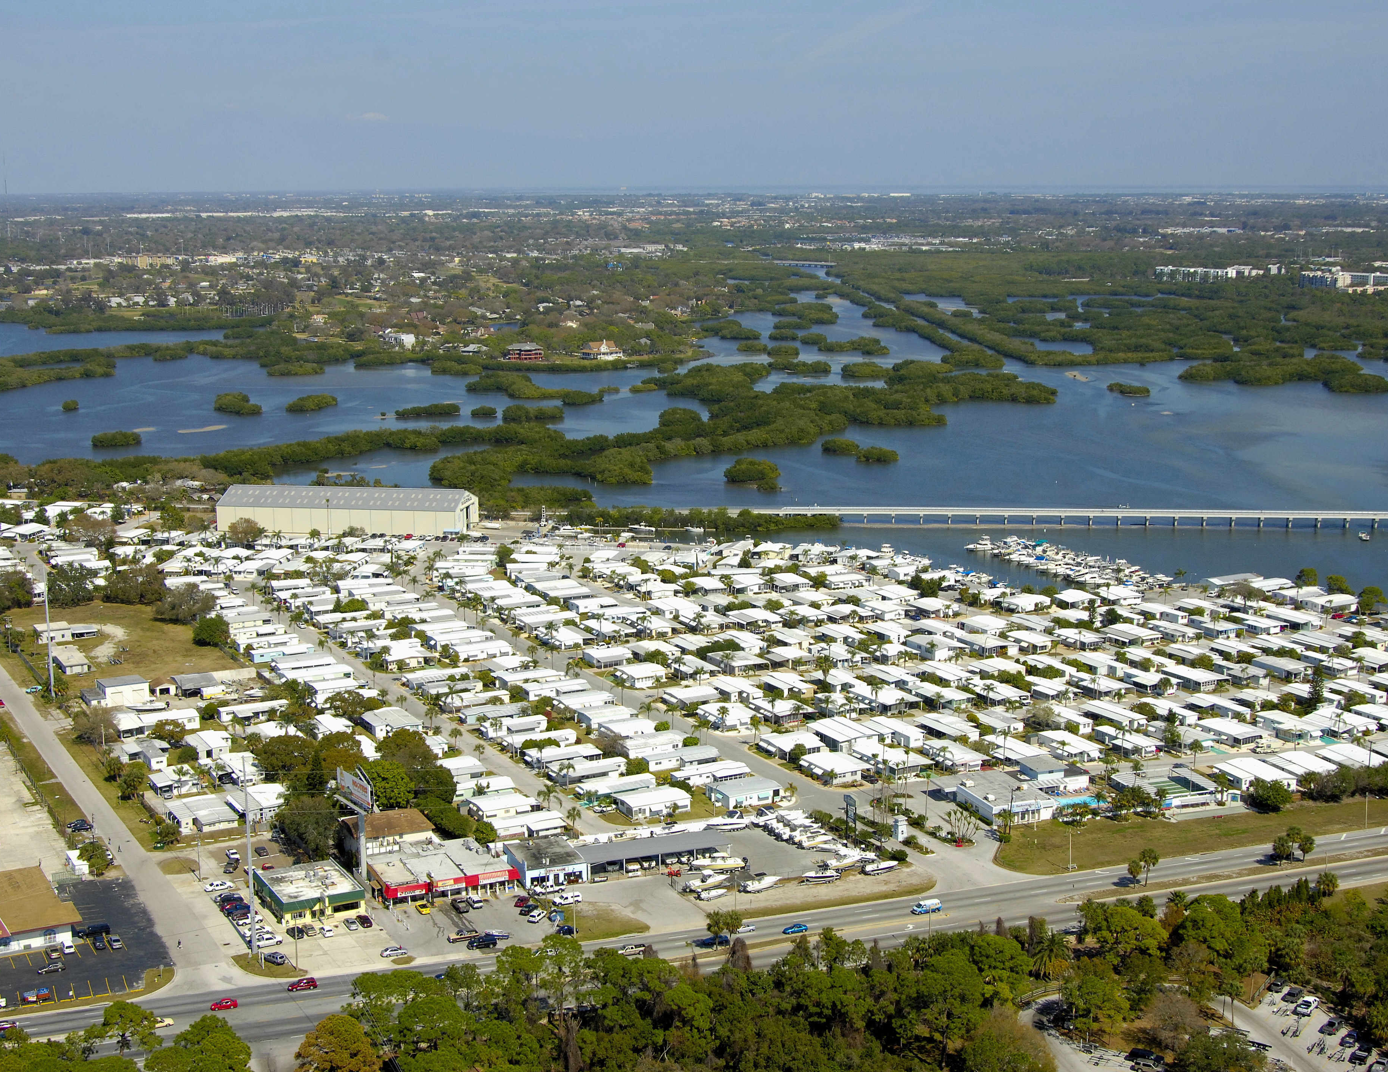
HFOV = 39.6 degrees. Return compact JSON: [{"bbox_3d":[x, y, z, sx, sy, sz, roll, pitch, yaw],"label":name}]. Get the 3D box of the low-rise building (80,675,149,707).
[{"bbox_3d":[-150.260,40.490,500.600,14.720,5.180,9.620,-7,12,-31],"label":"low-rise building"}]

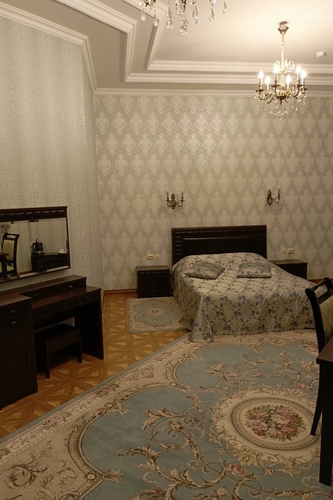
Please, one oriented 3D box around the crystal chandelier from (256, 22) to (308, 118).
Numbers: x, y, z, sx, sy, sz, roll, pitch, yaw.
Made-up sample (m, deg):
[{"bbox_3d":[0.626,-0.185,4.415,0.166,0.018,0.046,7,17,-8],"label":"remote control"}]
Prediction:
[{"bbox_3d":[1.280,-1.992,4.002,0.600,0.970,0.600,-2,9,-6],"label":"crystal chandelier"}]

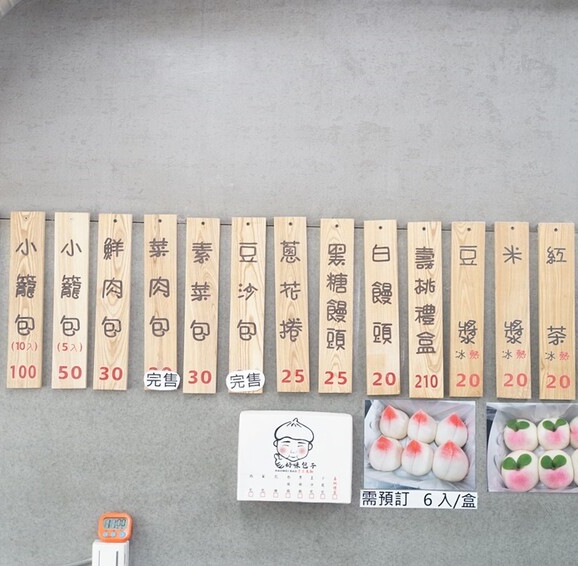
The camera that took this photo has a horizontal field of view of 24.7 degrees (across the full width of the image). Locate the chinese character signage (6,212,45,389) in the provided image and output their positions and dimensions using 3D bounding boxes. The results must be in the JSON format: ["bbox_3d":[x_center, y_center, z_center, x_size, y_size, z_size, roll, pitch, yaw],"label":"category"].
[{"bbox_3d":[-0.526,0.034,2.651,0.066,0.353,0.014,0,-5,-1],"label":"chinese character signage"}]

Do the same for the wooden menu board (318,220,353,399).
[{"bbox_3d":[0.096,0.046,2.660,0.067,0.348,0.014,1,-5,-1],"label":"wooden menu board"}]

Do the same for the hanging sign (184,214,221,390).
[{"bbox_3d":[-0.184,0.047,2.780,0.070,0.370,0.012,1,-5,0],"label":"hanging sign"}]

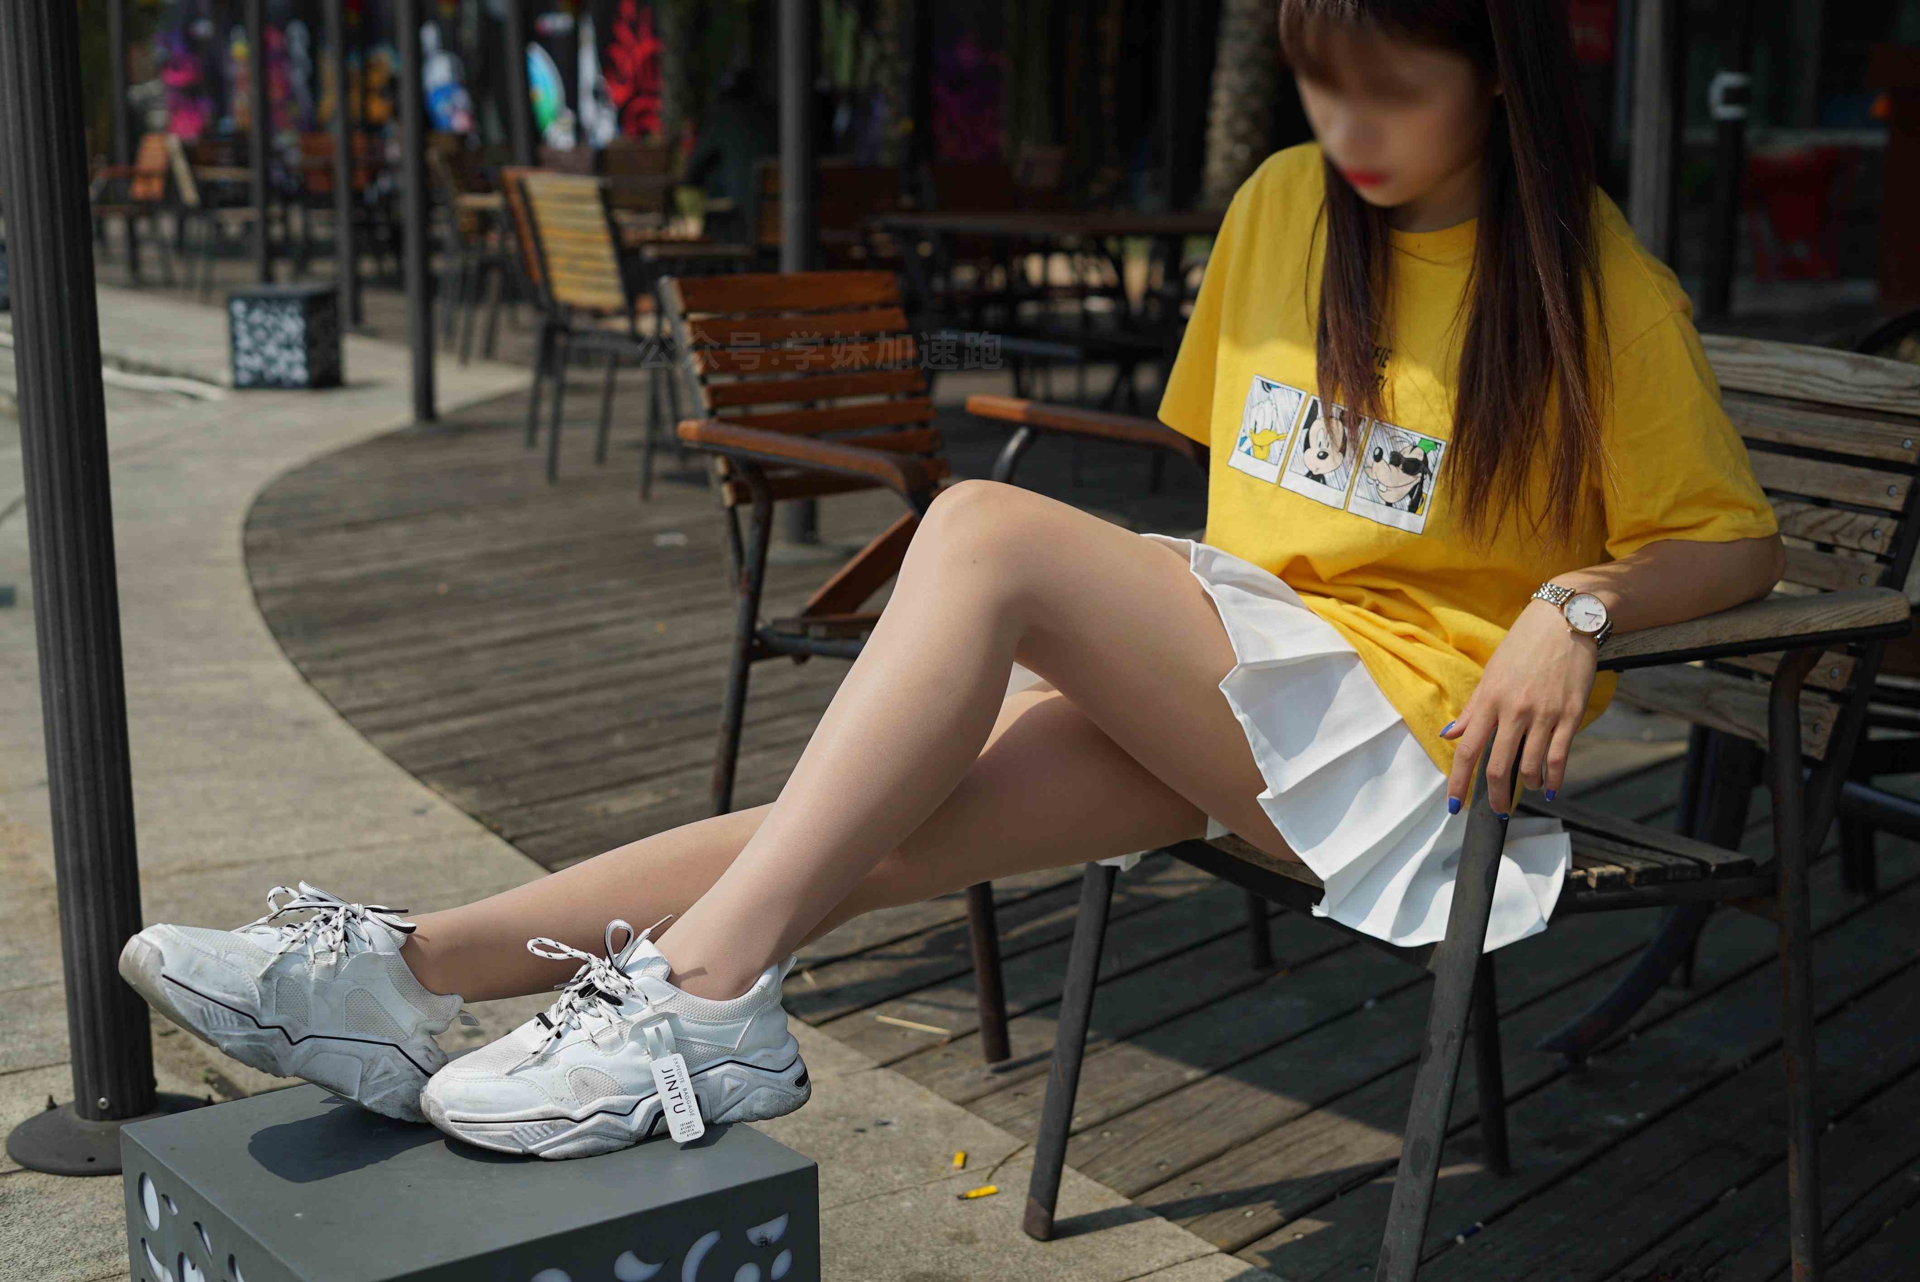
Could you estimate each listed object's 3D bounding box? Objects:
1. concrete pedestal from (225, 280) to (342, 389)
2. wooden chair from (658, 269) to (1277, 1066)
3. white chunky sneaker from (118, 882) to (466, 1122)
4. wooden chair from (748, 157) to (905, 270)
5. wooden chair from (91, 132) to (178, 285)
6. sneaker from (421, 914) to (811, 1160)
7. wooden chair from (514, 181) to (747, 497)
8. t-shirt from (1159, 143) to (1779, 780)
[{"bbox_3d":[-2.805,-1.267,11.100,0.350,0.385,0.350,2,11,11],"label":"concrete pedestal"},{"bbox_3d":[0.001,-0.021,3.412,0.535,0.880,0.680,-11,15,-42],"label":"wooden chair"},{"bbox_3d":[-0.456,0.250,1.857,0.270,0.130,0.105,27,-4,-31],"label":"white chunky sneaker"},{"bbox_3d":[-0.508,-1.380,10.100,0.560,0.900,0.620,-3,12,-14],"label":"wooden chair"},{"bbox_3d":[-5.042,-2.591,16.000,0.640,0.900,0.560,-9,14,-38],"label":"wooden chair"},{"bbox_3d":[-0.238,0.283,1.880,0.275,0.130,0.105,-3,11,-13],"label":"sneaker"},{"bbox_3d":[-0.915,-0.877,7.695,0.630,0.910,0.520,-11,15,-43],"label":"wooden chair"},{"bbox_3d":[0.464,-0.163,2.440,0.520,0.540,0.340,9,2,39],"label":"t-shirt"}]

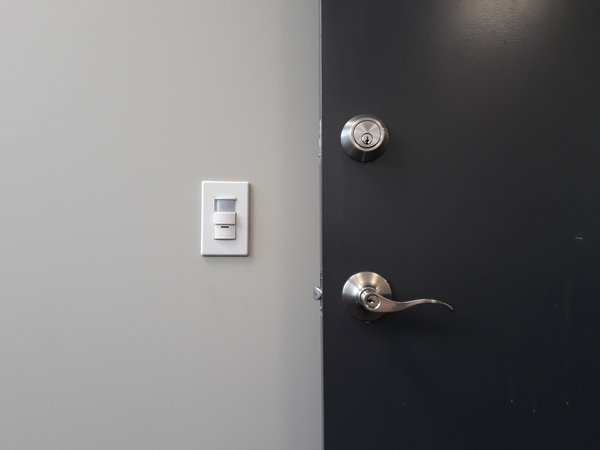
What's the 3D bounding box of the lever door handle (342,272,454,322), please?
[{"bbox_3d":[0.121,0.092,0.582,0.131,0.066,0.060,0,-4,0],"label":"lever door handle"}]

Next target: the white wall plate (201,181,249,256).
[{"bbox_3d":[-0.119,-0.011,0.737,0.075,0.119,0.014,0,-4,-1],"label":"white wall plate"}]

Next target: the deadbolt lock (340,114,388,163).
[{"bbox_3d":[0.087,-0.117,0.613,0.065,0.065,0.025,0,-4,0],"label":"deadbolt lock"}]

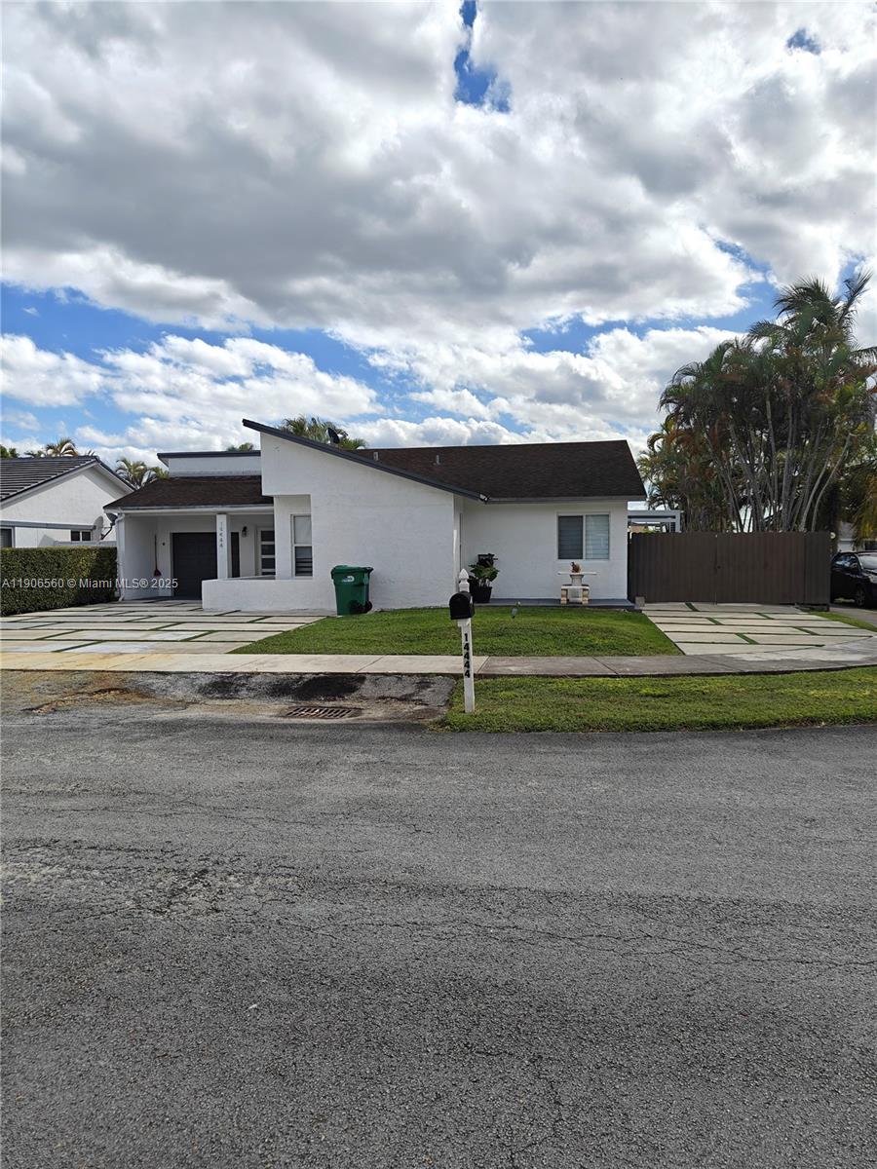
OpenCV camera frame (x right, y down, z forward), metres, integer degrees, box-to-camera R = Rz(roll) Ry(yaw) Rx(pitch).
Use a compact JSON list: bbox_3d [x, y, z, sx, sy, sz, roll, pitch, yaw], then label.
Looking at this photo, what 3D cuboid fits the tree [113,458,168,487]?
[{"bbox_3d":[-18.400,-4.184,50.000,3.400,7.100,3.400,-1,3,0],"label":"tree"}]

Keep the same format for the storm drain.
[{"bbox_3d":[-1.174,1.302,8.175,0.720,0.040,0.530,0,3,9],"label":"storm drain"}]

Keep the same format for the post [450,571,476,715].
[{"bbox_3d":[0.255,0.545,7.660,0.220,1.400,0.500,-2,3,7],"label":"post"}]

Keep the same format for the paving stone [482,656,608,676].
[{"bbox_3d":[1.387,1.114,10.735,1.640,0.100,1.530,0,3,5],"label":"paving stone"}]

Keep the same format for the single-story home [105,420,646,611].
[{"bbox_3d":[-1.500,-2.086,25.100,14.700,4.800,11.600,0,3,8],"label":"single-story home"}]

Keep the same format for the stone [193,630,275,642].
[{"bbox_3d":[-3.573,0.962,14.264,1.250,0.090,1.400,0,3,7],"label":"stone"}]

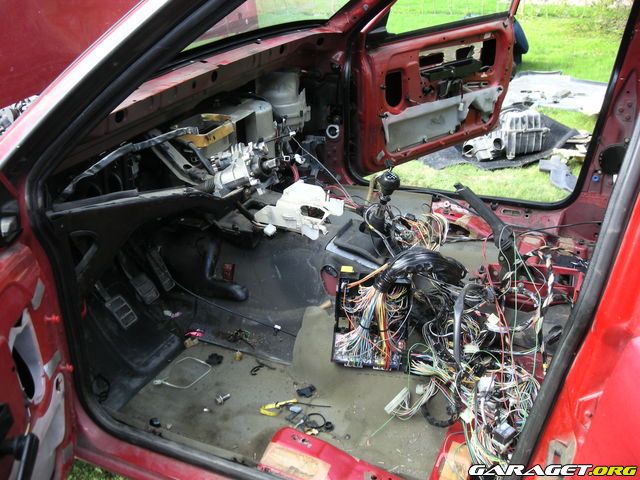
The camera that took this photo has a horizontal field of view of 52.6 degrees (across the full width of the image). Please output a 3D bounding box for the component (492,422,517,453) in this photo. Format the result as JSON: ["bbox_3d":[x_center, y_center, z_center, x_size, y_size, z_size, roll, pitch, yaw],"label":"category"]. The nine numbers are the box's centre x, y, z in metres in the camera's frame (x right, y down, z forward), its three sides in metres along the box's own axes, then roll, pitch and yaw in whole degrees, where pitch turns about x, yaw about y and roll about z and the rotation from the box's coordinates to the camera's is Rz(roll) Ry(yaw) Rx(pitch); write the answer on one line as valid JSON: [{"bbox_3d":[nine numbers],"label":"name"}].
[{"bbox_3d":[0.336,0.360,1.180,0.030,0.038,0.030,-19,31,-30],"label":"component"}]

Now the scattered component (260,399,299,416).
[{"bbox_3d":[-0.086,0.368,1.410,0.085,0.012,0.039,-8,26,-15],"label":"scattered component"}]

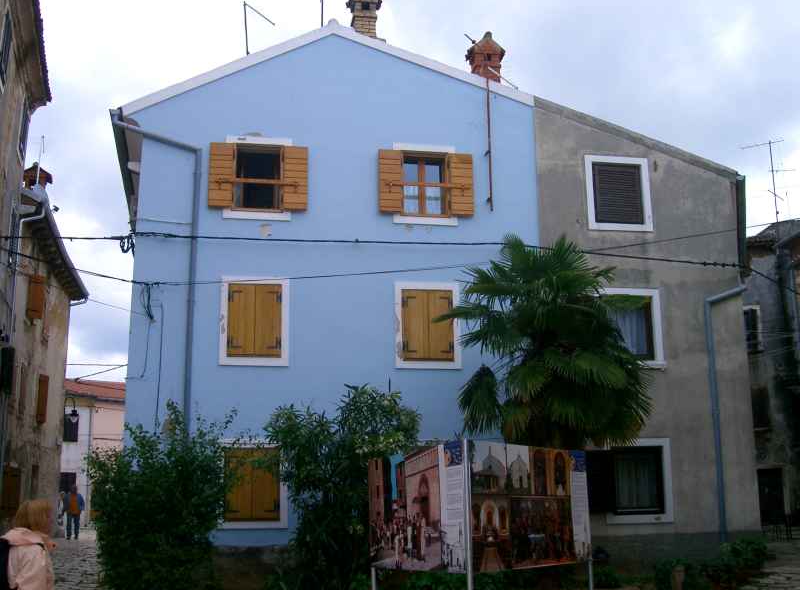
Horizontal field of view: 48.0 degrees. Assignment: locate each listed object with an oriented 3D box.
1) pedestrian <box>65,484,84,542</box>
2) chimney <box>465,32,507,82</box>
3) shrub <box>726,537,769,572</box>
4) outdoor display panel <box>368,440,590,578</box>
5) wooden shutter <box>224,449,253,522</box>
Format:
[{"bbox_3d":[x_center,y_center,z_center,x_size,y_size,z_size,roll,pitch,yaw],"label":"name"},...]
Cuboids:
[{"bbox_3d":[-10.496,7.005,28.960,0.580,1.720,0.380,3,-11,-17],"label":"pedestrian"},{"bbox_3d":[1.622,-4.363,16.635,0.620,1.113,0.620,1,-11,-8],"label":"chimney"},{"bbox_3d":[5.227,3.910,13.510,0.620,0.538,0.560,1,-11,-8],"label":"shrub"},{"bbox_3d":[0.797,2.229,9.361,2.514,1.271,2.024,-1,-11,6],"label":"outdoor display panel"},{"bbox_3d":[-2.808,3.312,15.645,0.476,1.225,0.061,1,-11,-8],"label":"wooden shutter"}]

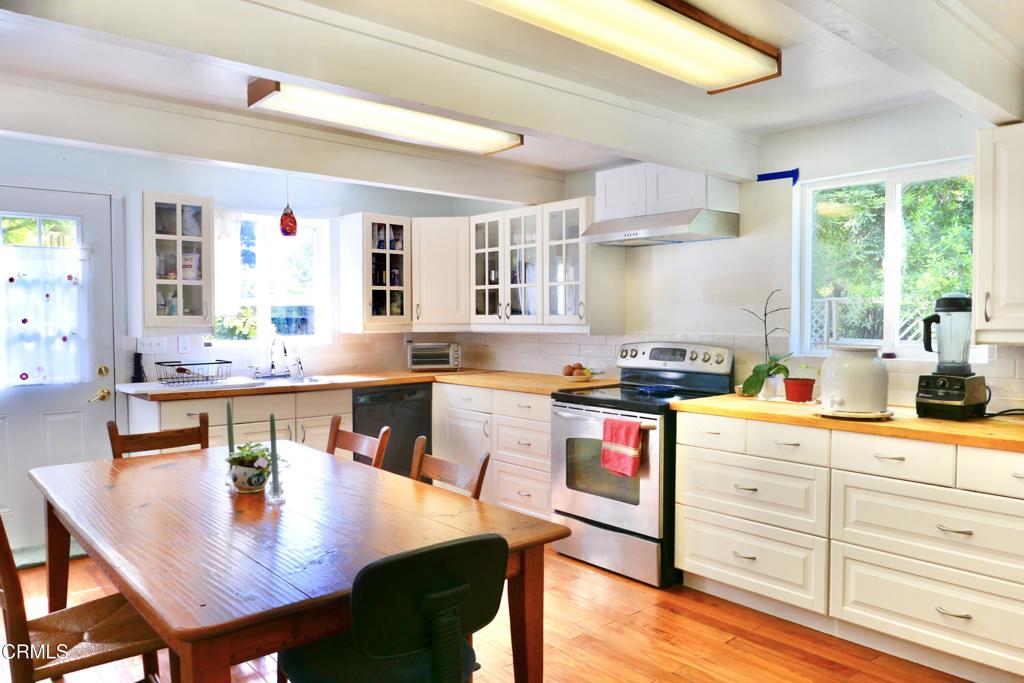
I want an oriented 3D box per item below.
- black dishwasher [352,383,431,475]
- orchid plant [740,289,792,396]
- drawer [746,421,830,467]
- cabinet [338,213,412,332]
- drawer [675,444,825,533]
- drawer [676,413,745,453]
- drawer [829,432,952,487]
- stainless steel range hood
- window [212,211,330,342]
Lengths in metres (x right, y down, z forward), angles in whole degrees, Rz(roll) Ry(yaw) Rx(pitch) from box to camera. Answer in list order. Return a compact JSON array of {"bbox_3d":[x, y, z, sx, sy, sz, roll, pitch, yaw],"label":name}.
[{"bbox_3d":[-1.000,0.713,4.910,0.618,0.838,0.593,-2,3,-42],"label":"black dishwasher"},{"bbox_3d":[1.346,0.007,3.611,0.250,0.574,0.250,-2,2,-42],"label":"orchid plant"},{"bbox_3d":[1.401,0.436,3.159,0.540,0.158,0.377,-2,3,-42],"label":"drawer"},{"bbox_3d":[-1.004,-0.487,5.044,0.406,0.843,0.345,-2,3,-42],"label":"cabinet"},{"bbox_3d":[1.274,0.659,3.309,0.540,0.298,0.759,-2,3,-42],"label":"drawer"},{"bbox_3d":[1.098,0.439,3.413,0.400,0.152,0.375,-2,2,-42],"label":"drawer"},{"bbox_3d":[1.636,0.458,2.820,0.400,0.152,0.453,-2,2,-42],"label":"drawer"},{"bbox_3d":[0.834,-0.639,3.897,0.489,0.127,0.745,-2,3,-42],"label":"stainless steel range hood"},{"bbox_3d":[-1.758,-0.456,4.979,0.930,0.940,0.100,-2,2,-42],"label":"window"}]

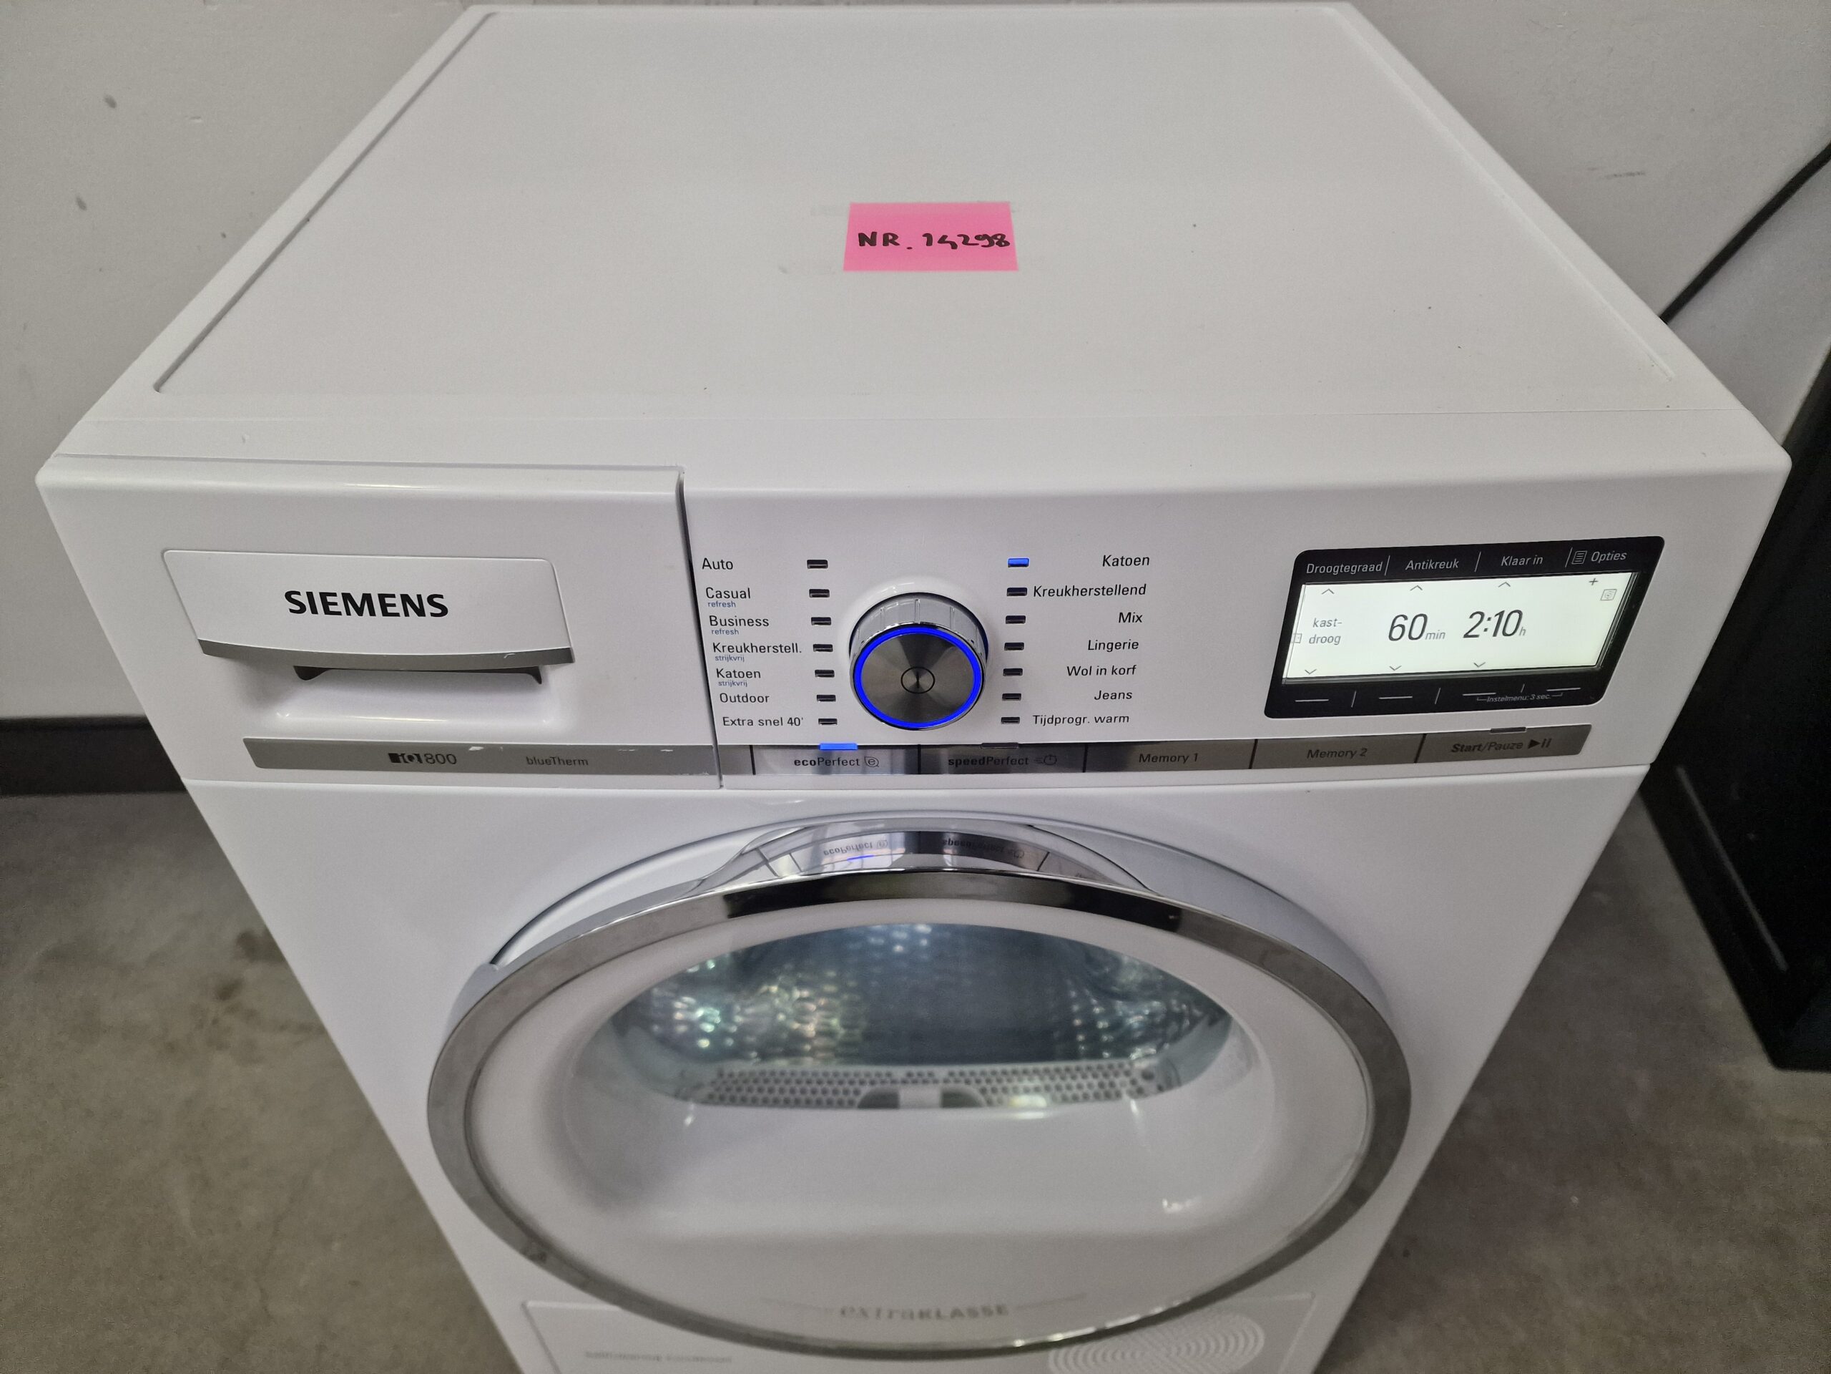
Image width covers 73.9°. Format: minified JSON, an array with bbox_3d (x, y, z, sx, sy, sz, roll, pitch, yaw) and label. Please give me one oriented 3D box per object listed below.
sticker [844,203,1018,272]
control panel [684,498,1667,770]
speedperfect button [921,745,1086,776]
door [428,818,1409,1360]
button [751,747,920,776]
[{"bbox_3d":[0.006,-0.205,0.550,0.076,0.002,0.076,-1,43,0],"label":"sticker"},{"bbox_3d":[0.097,-0.014,0.441,0.352,0.126,0.030,-1,36,0],"label":"control panel"},{"bbox_3d":[0.034,0.027,0.478,0.066,0.015,0.008,-1,36,0],"label":"speedperfect button"},{"bbox_3d":[0.002,0.240,0.647,0.490,0.490,0.050,-1,41,0],"label":"door"},{"bbox_3d":[-0.031,0.028,0.478,0.065,0.015,0.008,-1,36,0],"label":"button"}]

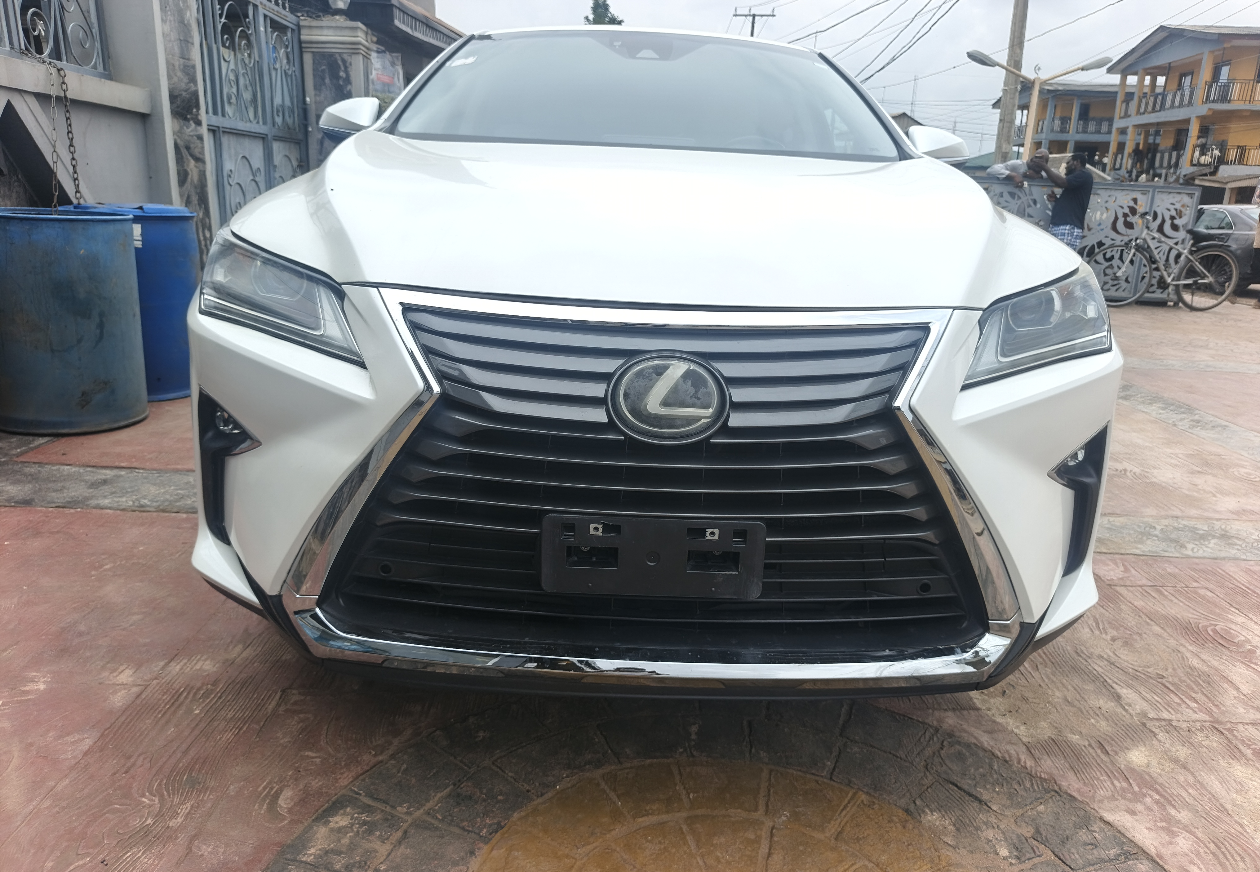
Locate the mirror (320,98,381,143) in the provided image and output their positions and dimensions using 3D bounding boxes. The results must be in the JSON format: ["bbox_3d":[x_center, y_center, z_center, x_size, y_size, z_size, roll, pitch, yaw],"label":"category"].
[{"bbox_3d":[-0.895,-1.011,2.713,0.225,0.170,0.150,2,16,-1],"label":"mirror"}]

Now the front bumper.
[{"bbox_3d":[0.042,0.087,1.445,1.820,0.720,0.540,2,16,-1],"label":"front bumper"}]

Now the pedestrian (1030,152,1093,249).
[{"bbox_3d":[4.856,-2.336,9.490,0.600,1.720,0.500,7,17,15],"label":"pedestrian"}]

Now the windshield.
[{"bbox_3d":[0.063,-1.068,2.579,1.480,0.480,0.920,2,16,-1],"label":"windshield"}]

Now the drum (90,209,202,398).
[{"bbox_3d":[-2.428,-0.662,4.149,0.580,0.880,0.580,2,16,-1],"label":"drum"}]

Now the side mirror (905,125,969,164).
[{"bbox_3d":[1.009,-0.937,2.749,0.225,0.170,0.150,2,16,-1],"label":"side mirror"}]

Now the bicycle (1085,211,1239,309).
[{"bbox_3d":[6.207,-2.031,9.751,1.760,1.060,0.520,4,16,4],"label":"bicycle"}]

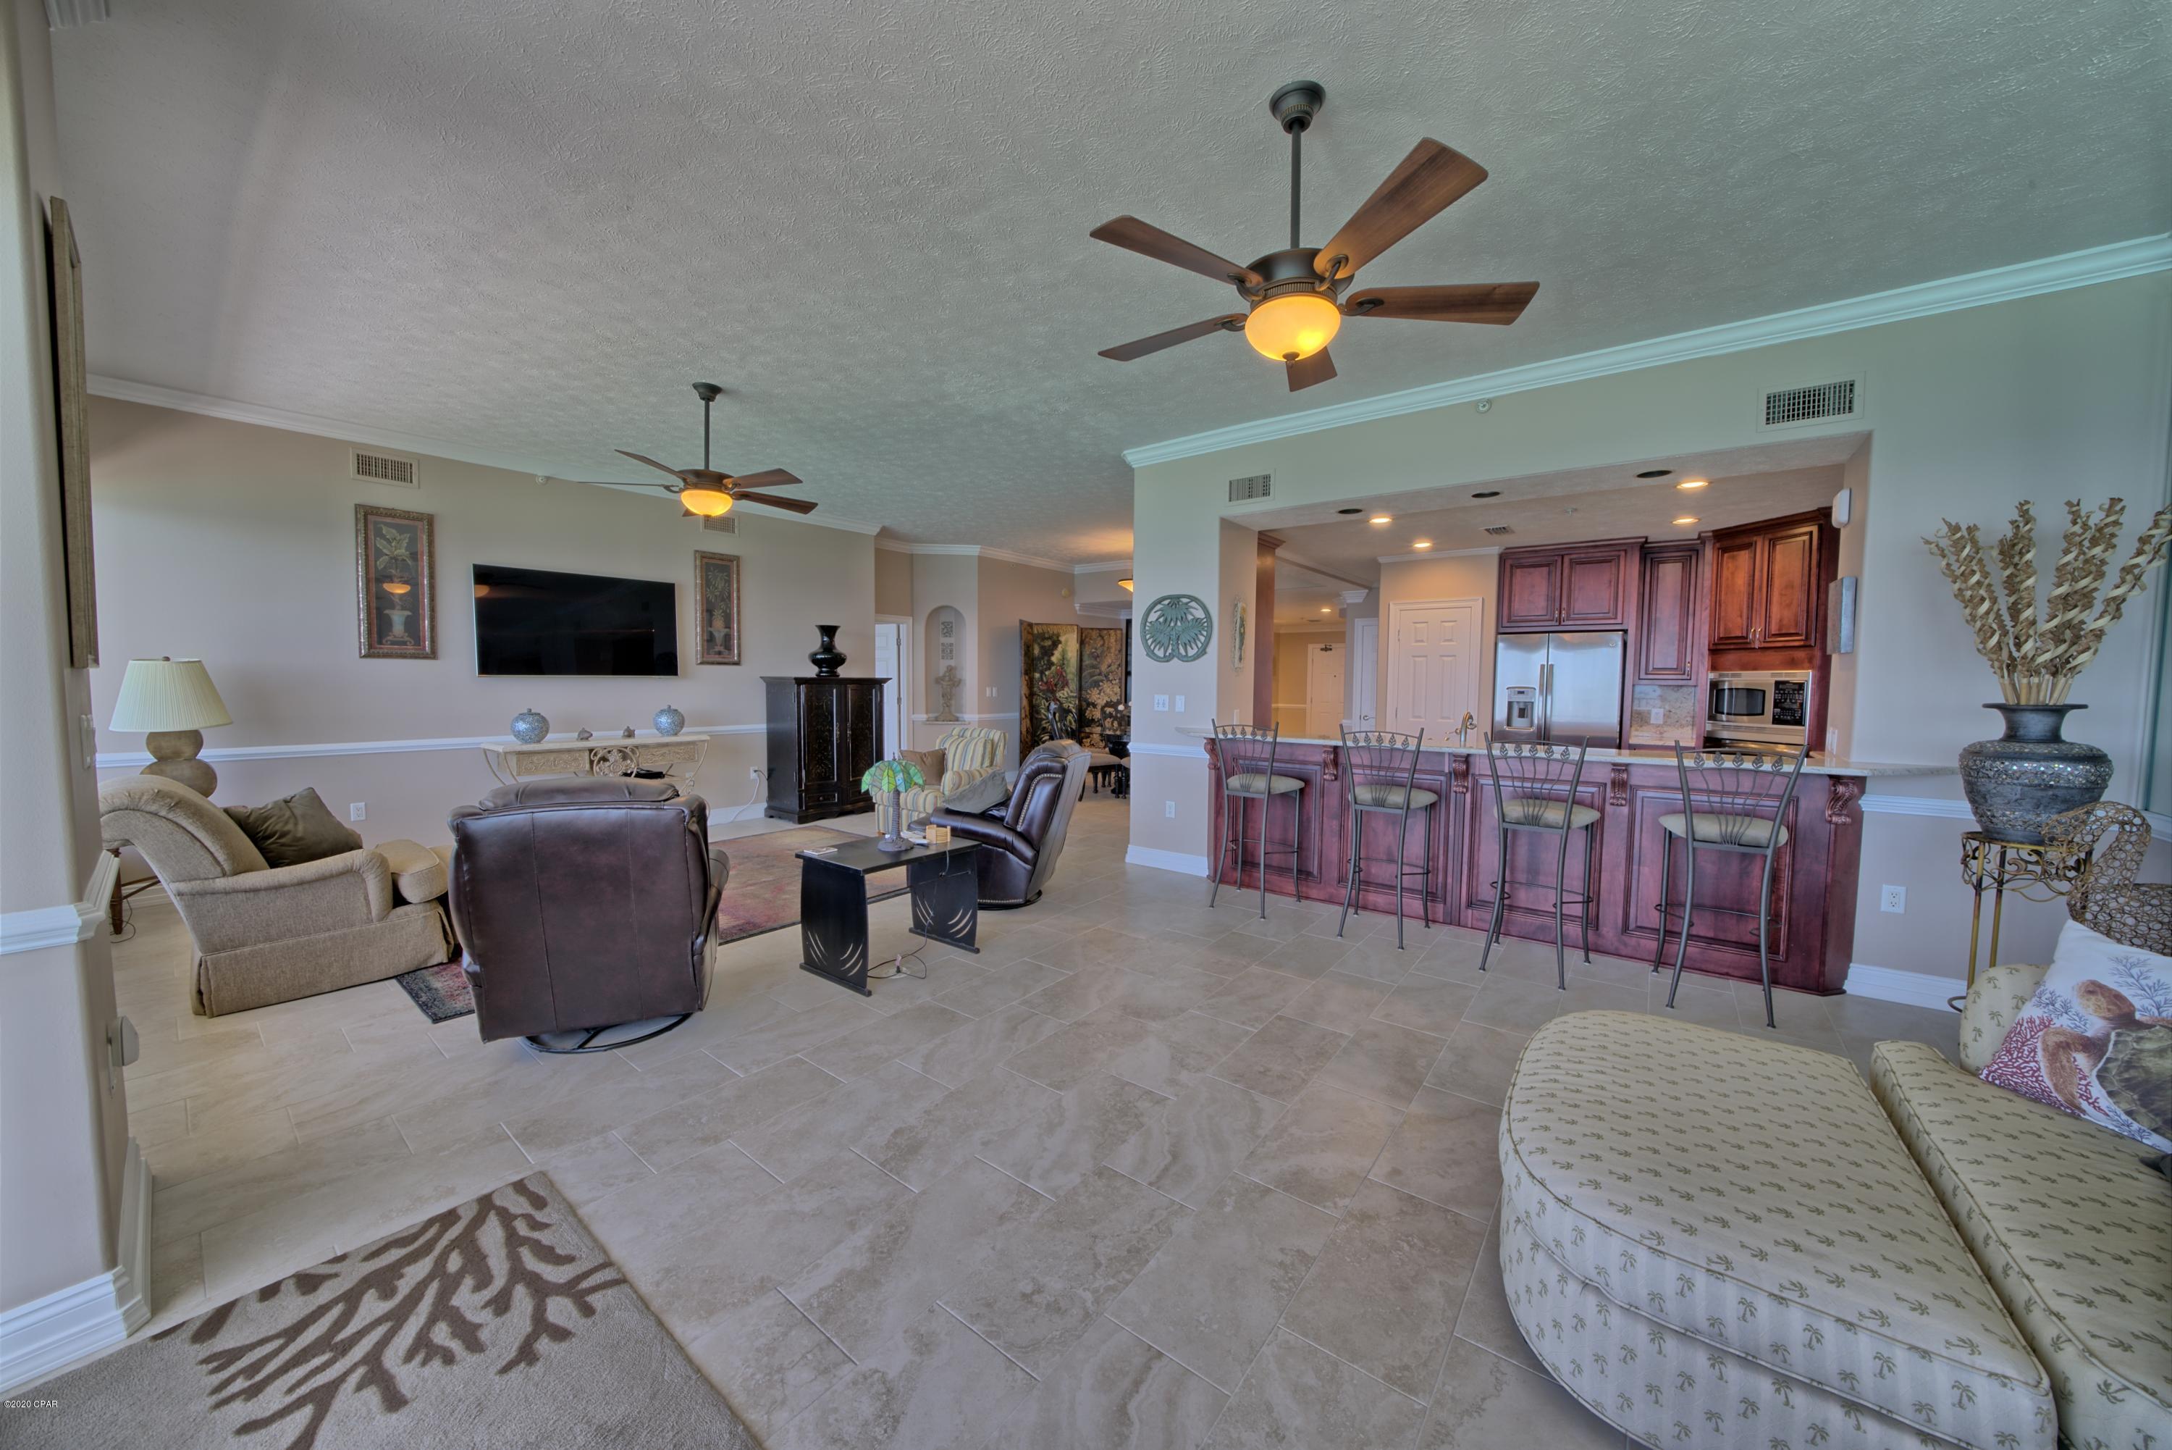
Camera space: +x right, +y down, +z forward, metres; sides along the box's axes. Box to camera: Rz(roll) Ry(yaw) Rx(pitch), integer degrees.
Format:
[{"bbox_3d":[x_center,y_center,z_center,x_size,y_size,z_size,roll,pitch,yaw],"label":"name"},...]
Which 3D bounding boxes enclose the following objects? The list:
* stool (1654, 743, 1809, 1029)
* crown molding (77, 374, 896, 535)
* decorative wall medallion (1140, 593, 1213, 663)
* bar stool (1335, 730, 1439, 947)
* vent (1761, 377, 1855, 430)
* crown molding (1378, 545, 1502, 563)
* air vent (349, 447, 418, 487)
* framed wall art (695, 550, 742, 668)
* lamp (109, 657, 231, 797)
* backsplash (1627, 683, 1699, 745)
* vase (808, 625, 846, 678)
[{"bbox_3d":[2.747,0.629,3.134,0.430,1.130,0.460,2,4,35],"label":"stool"},{"bbox_3d":[-3.940,-2.017,5.974,0.100,0.102,5.066,4,5,41],"label":"crown molding"},{"bbox_3d":[0.637,-0.684,5.161,0.580,0.488,0.030,3,4,35],"label":"decorative wall medallion"},{"bbox_3d":[1.652,0.578,3.961,0.440,1.155,0.500,3,4,35],"label":"bar stool"},{"bbox_3d":[3.250,-1.444,3.251,0.345,0.199,0.020,3,4,36],"label":"vent"},{"bbox_3d":[3.121,-1.497,6.420,0.983,0.055,0.060,3,4,36],"label":"crown molding"},{"bbox_3d":[-4.838,-1.771,5.013,0.020,0.204,0.333,4,5,41],"label":"air vent"},{"bbox_3d":[-3.401,-1.065,6.716,0.035,1.025,0.392,4,5,41],"label":"framed wall art"},{"bbox_3d":[-5.102,0.067,4.038,0.430,0.880,0.430,4,5,41],"label":"lamp"},{"bbox_3d":[4.890,-0.088,6.146,0.417,0.492,0.030,3,4,35],"label":"backsplash"},{"bbox_3d":[-2.583,-0.726,7.218,0.378,0.531,0.378,4,5,41],"label":"vase"}]

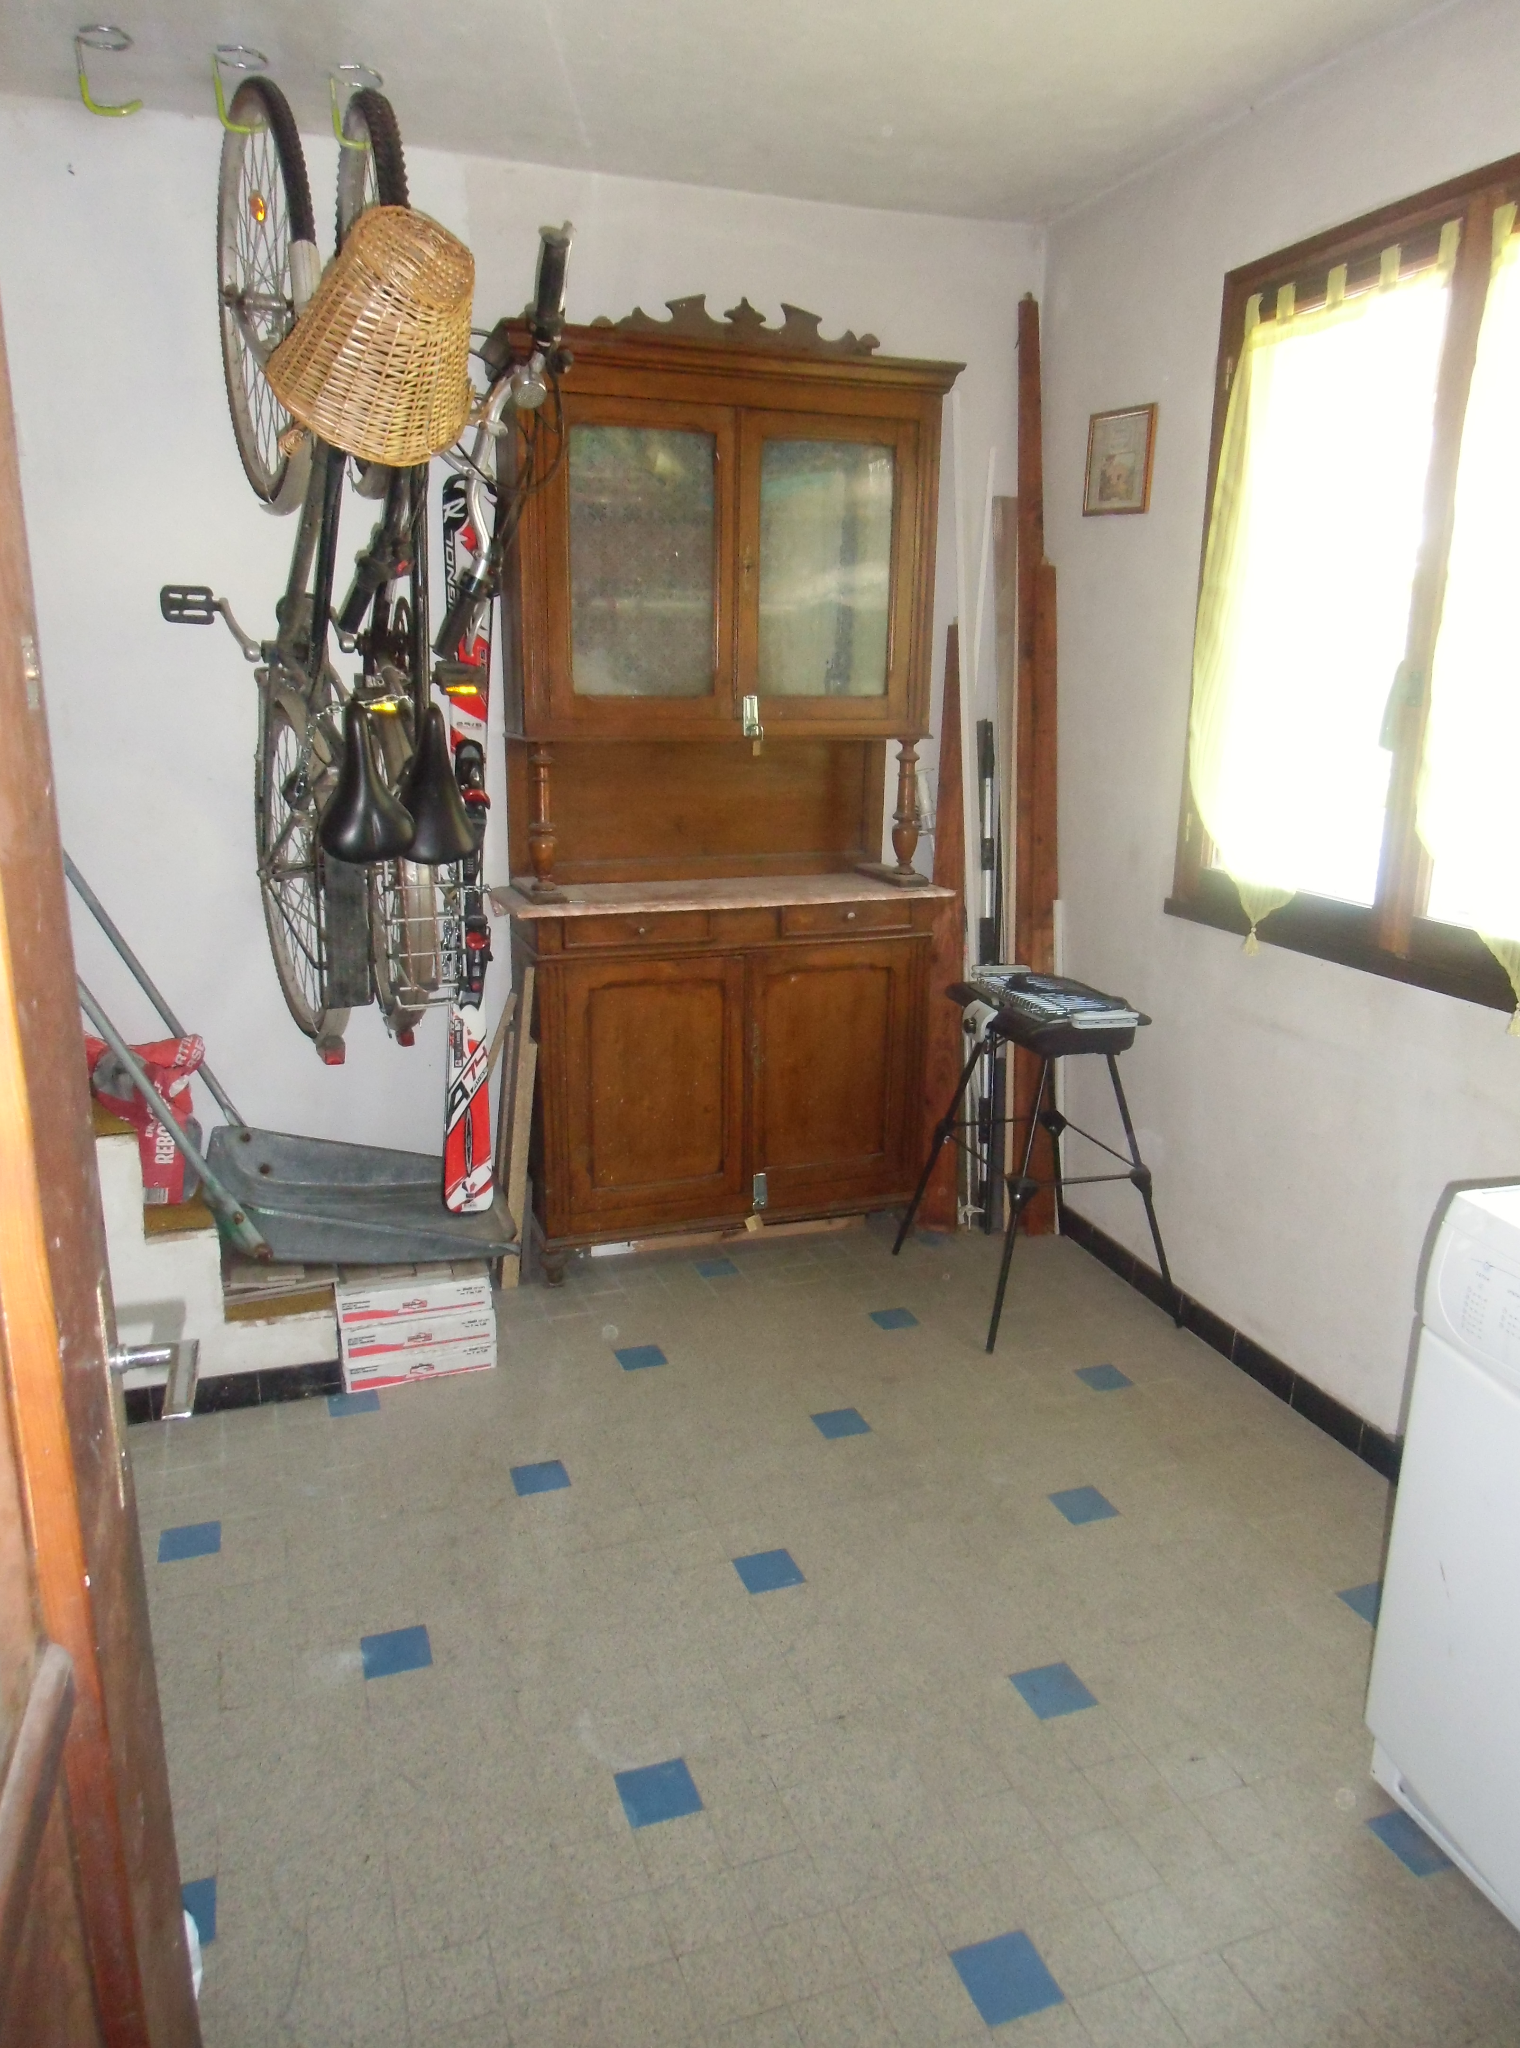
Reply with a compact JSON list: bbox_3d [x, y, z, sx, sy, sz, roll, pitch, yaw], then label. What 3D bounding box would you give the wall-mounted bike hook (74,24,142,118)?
[{"bbox_3d":[-1.165,-1.701,2.550,0.107,0.120,0.103,-4,15,-19],"label":"wall-mounted bike hook"}]

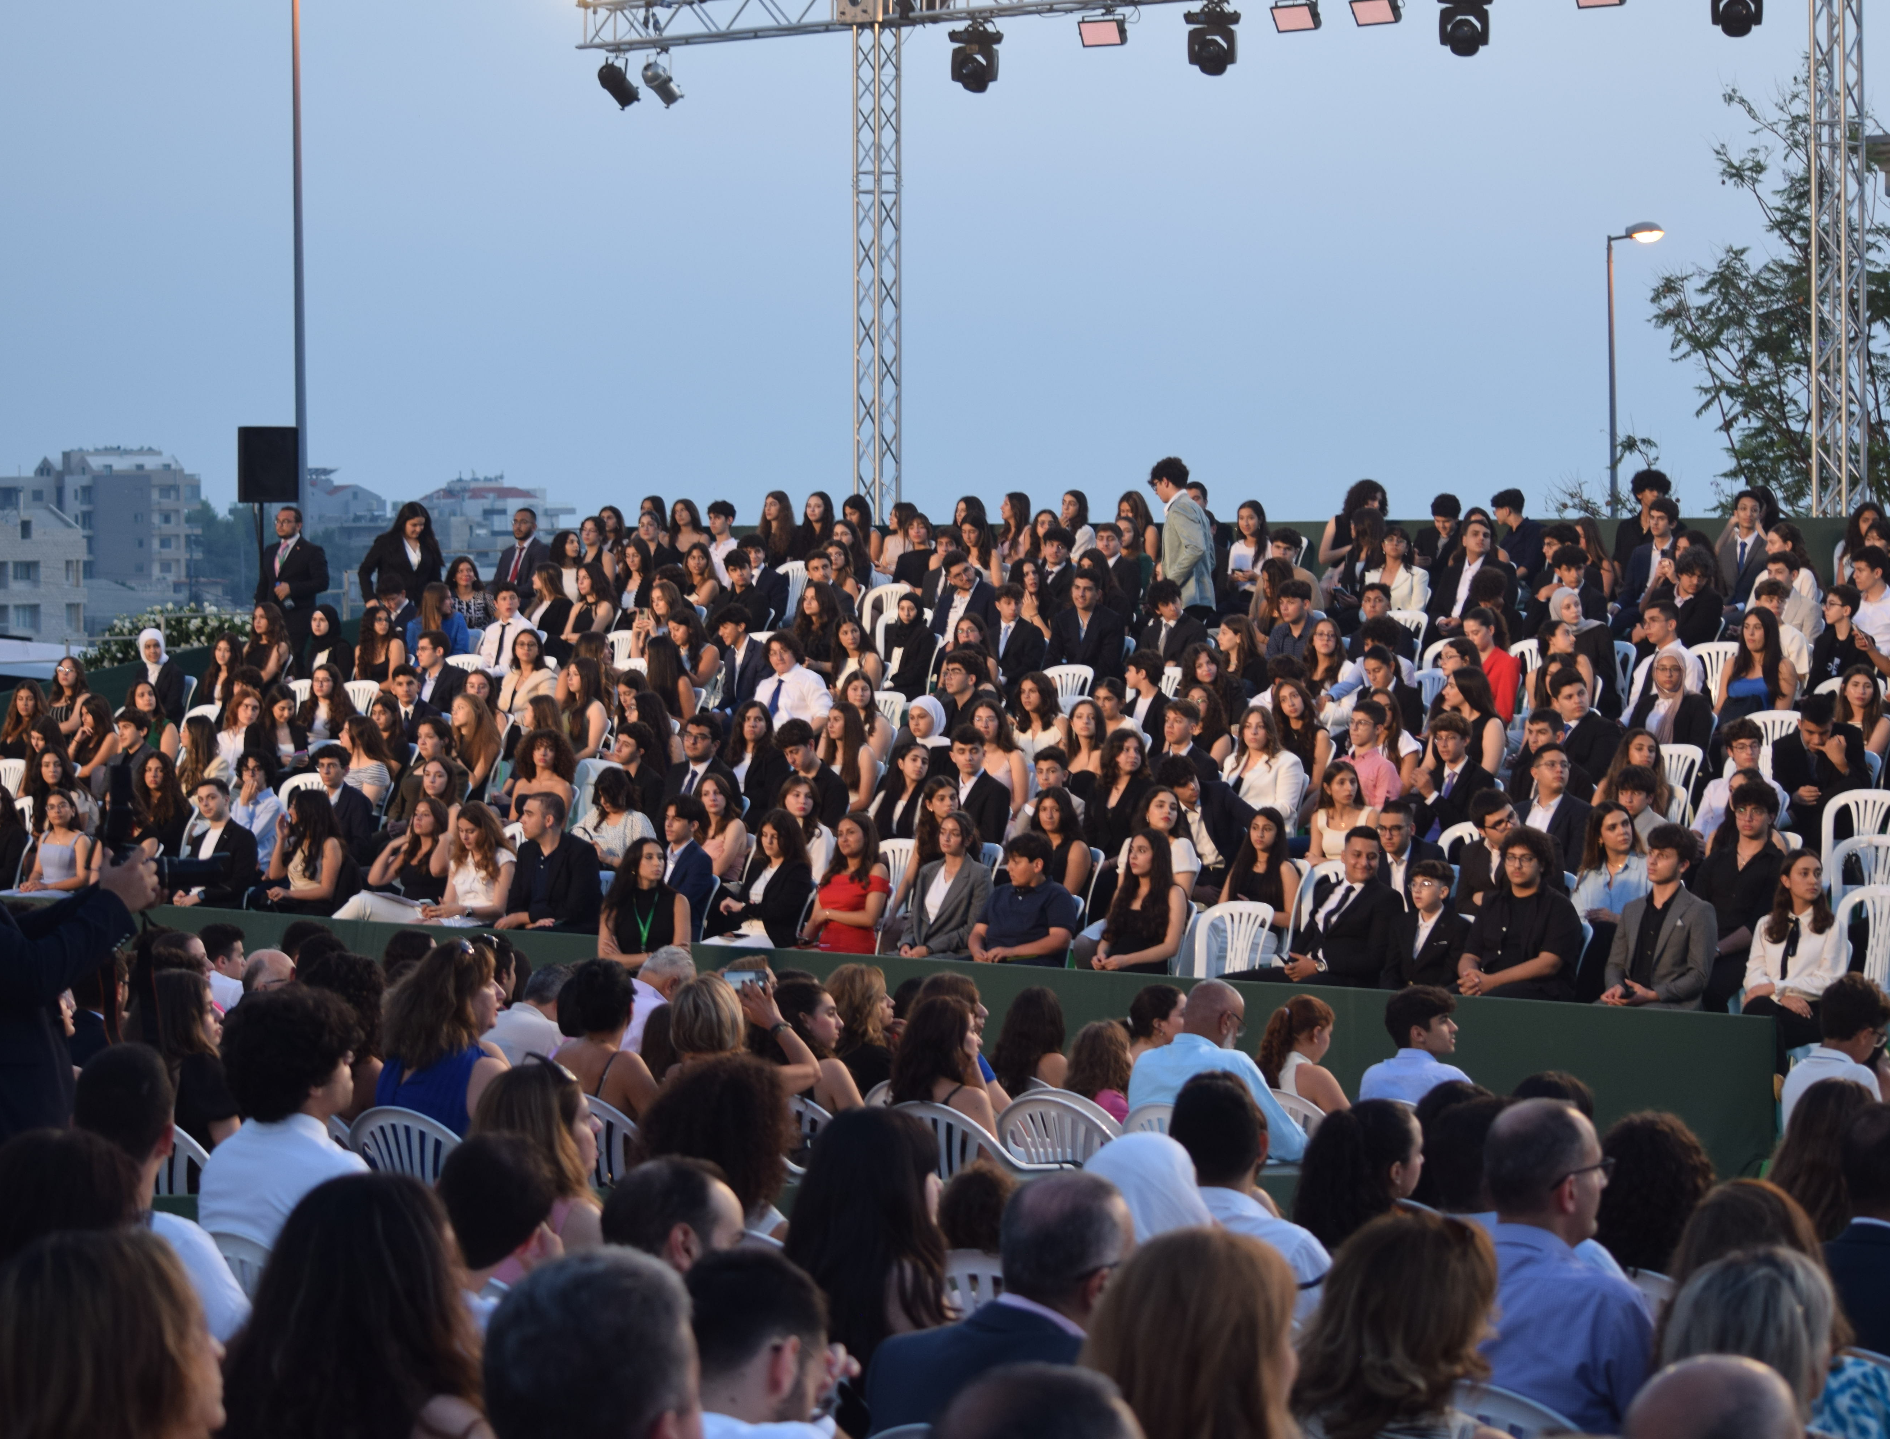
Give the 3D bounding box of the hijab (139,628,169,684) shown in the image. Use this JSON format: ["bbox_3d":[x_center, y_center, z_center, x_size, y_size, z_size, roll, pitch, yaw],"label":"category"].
[{"bbox_3d":[-5.234,-0.413,32.500,0.220,0.370,0.250,0,2,0],"label":"hijab"}]

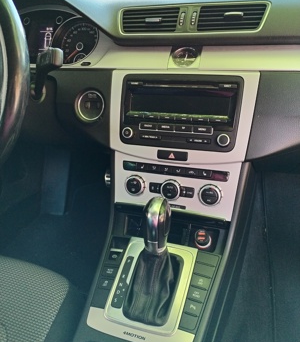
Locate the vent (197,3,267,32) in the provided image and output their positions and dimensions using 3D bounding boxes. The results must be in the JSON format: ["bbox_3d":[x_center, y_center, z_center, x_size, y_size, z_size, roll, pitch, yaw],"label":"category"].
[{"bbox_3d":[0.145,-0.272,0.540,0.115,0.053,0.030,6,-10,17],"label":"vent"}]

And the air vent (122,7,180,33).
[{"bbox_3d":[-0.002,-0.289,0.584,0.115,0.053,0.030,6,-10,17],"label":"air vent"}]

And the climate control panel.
[{"bbox_3d":[0.043,0.021,0.576,0.243,0.112,0.035,6,5,17],"label":"climate control panel"}]

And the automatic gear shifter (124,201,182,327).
[{"bbox_3d":[0.003,0.131,0.464,0.076,0.169,0.125,6,31,17],"label":"automatic gear shifter"}]

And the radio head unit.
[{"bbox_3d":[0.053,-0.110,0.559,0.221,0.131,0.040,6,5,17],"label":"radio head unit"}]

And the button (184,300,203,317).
[{"bbox_3d":[0.067,0.214,0.468,0.024,0.010,0.022,6,43,17],"label":"button"}]

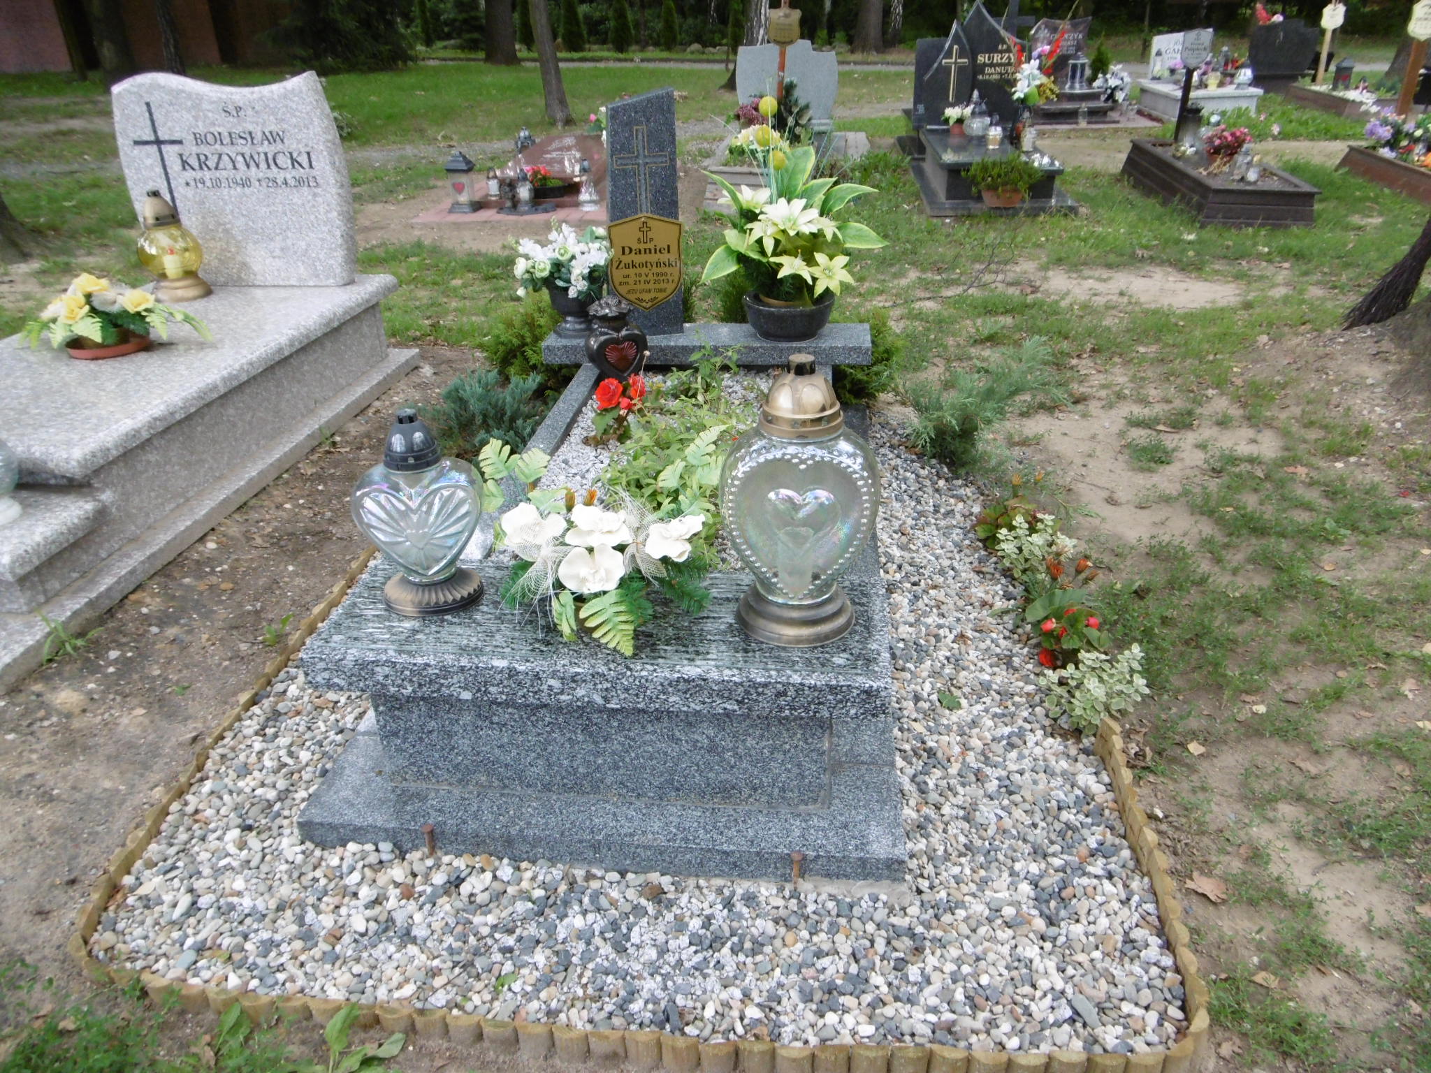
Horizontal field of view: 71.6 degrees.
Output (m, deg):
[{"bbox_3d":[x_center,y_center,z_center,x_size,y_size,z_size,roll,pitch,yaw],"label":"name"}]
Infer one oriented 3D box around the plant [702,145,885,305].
[{"bbox_3d":[0.217,-0.865,2.741,0.480,0.403,0.365,2,29,6],"label":"plant"}]

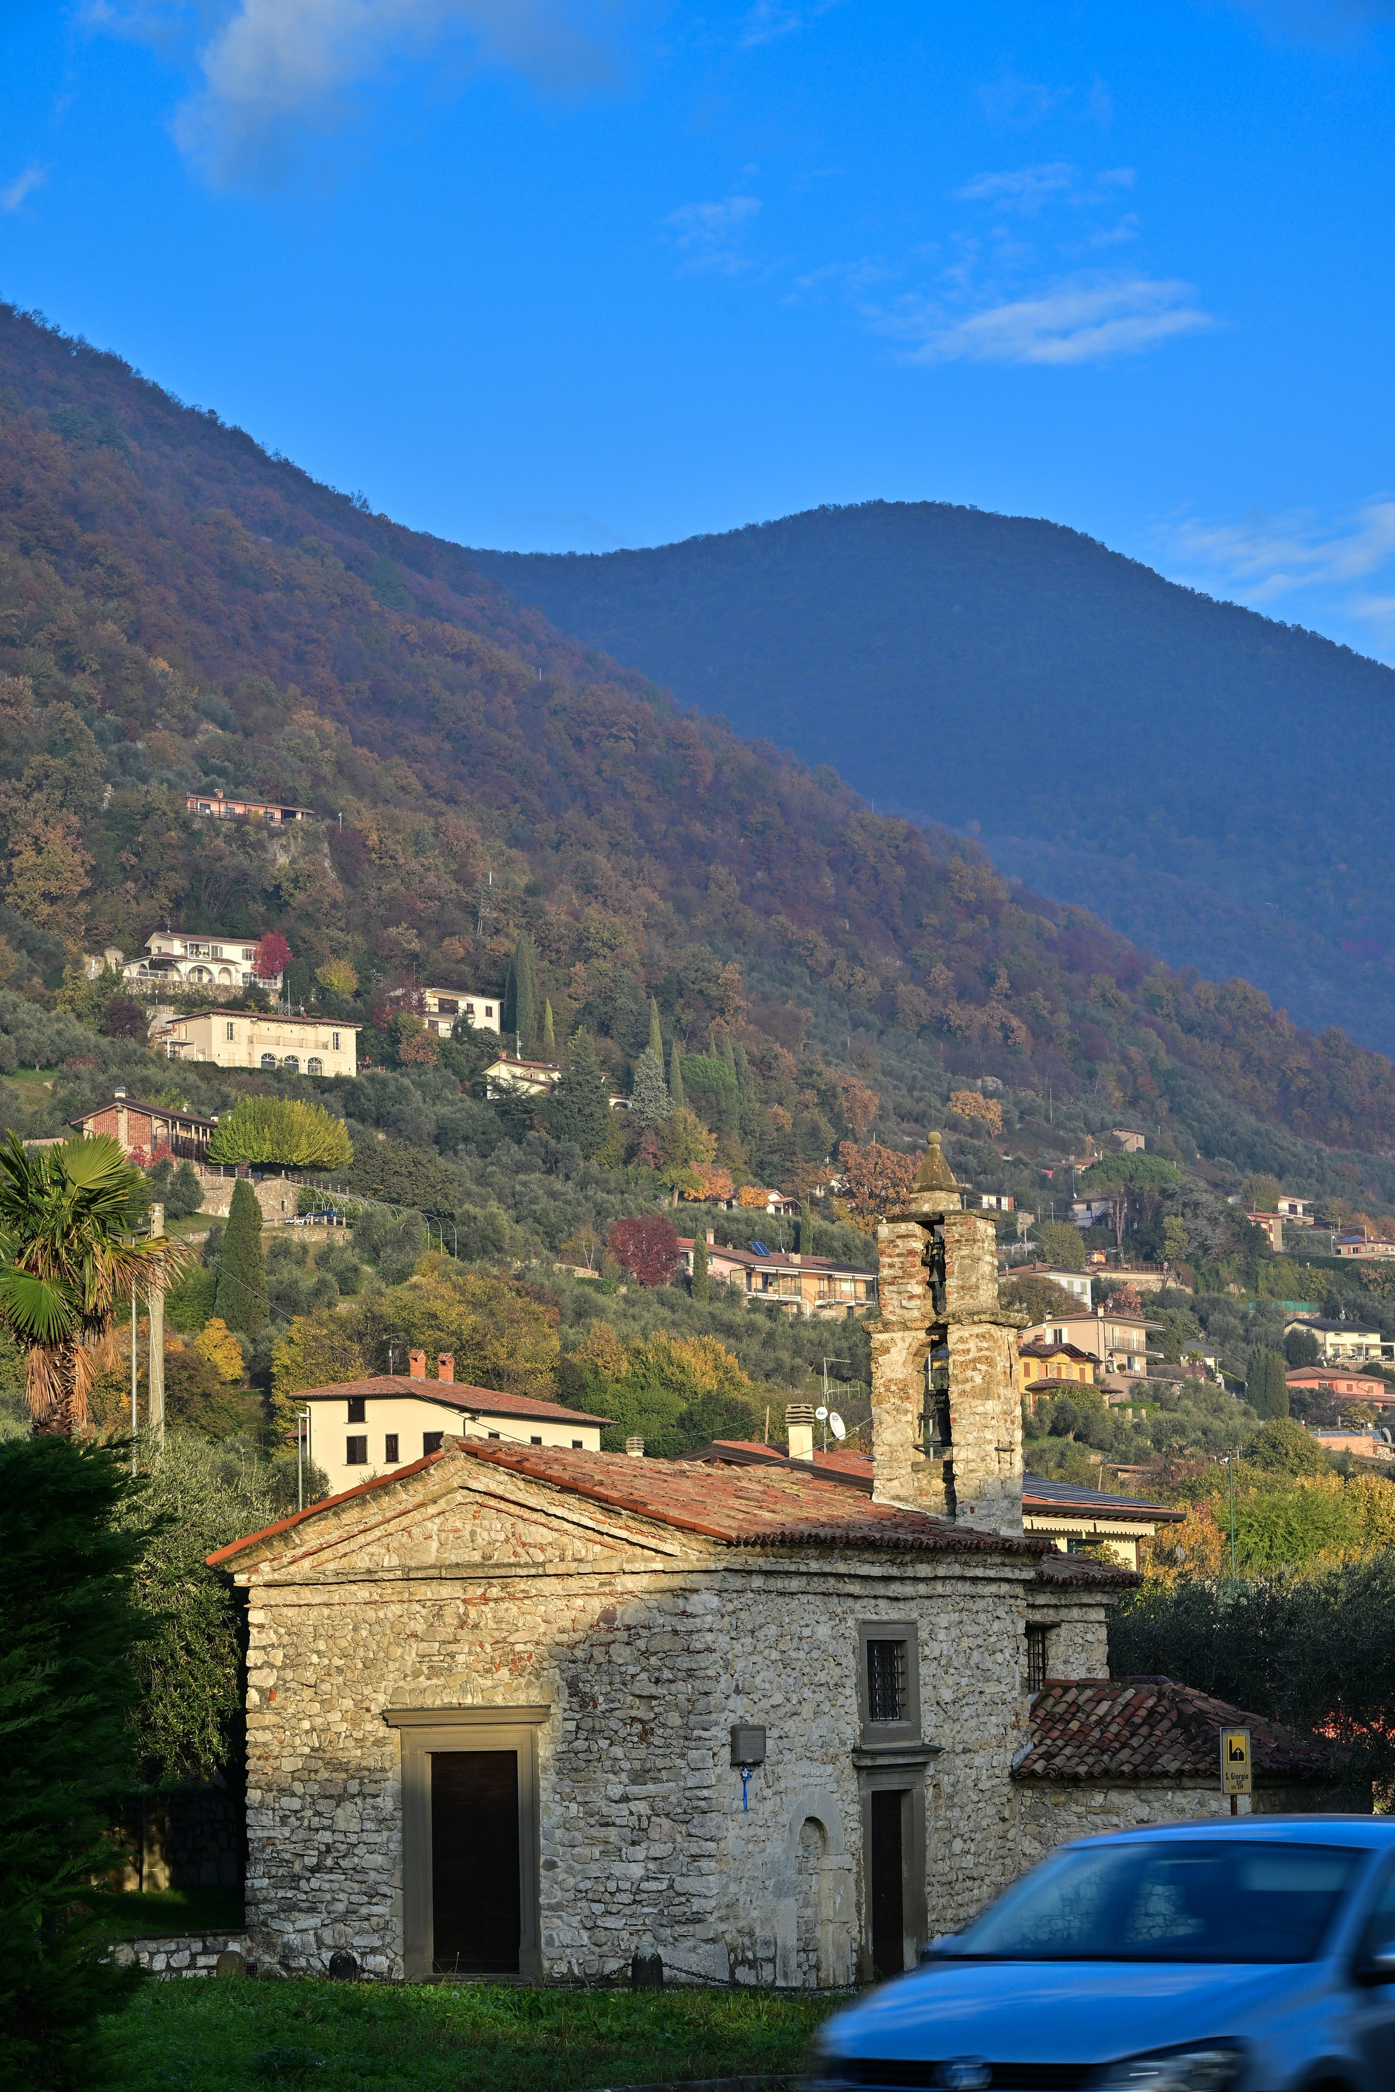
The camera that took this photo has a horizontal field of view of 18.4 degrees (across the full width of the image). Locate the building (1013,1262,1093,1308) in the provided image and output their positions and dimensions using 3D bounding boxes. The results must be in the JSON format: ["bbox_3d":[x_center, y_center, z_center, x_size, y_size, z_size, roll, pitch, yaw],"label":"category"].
[{"bbox_3d":[38.690,27.180,480.000,9.200,6.800,9.600,-9,-12,41],"label":"building"}]

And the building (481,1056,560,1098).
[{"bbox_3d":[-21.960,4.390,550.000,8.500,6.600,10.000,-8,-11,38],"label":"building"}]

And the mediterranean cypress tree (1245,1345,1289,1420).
[{"bbox_3d":[67.580,40.030,510.000,5.000,9.400,4.800,-1,-9,0],"label":"mediterranean cypress tree"}]

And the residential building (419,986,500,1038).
[{"bbox_3d":[-33.980,-3.030,567.390,13.000,6.400,9.000,8,-13,-43],"label":"residential building"}]

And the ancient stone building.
[{"bbox_3d":[1.340,5.720,49.860,10.380,9.550,9.490,-8,-11,37],"label":"ancient stone building"}]

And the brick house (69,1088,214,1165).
[{"bbox_3d":[-50.470,7.580,395.000,10.000,7.200,11.000,-4,-9,19],"label":"brick house"}]

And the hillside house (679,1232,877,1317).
[{"bbox_3d":[8.380,24.200,450.000,17.500,8.000,11.000,8,-12,-44],"label":"hillside house"}]

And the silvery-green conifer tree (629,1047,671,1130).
[{"bbox_3d":[-5.900,5.390,535.000,5.300,10.400,5.300,-1,-9,0],"label":"silvery-green conifer tree"}]

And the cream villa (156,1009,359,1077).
[{"bbox_3d":[-53.010,0.680,522.010,20.500,6.900,11.000,6,-11,-36],"label":"cream villa"}]

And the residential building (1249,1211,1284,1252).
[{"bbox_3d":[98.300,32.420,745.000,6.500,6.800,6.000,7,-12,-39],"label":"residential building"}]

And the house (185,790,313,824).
[{"bbox_3d":[-72.920,-36.000,679.370,22.000,4.000,9.000,6,-11,-35],"label":"house"}]

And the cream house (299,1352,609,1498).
[{"bbox_3d":[-14.120,22.760,250.000,11.000,9.600,15.000,-6,-10,29],"label":"cream house"}]

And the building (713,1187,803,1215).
[{"bbox_3d":[8.960,22.980,620.000,11.500,4.800,8.000,-8,-11,37],"label":"building"}]

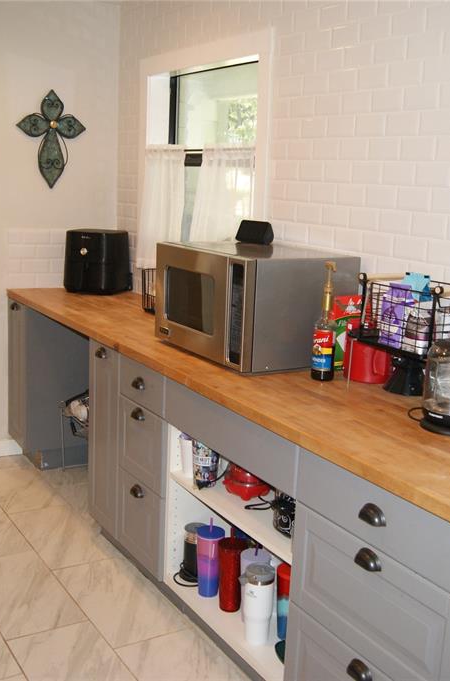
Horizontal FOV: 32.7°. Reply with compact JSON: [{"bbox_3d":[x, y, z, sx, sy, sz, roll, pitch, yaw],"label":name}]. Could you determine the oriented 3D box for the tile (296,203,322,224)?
[{"bbox_3d":[0.327,-0.486,2.935,0.009,0.076,0.150,-5,14,-32],"label":"tile"}]

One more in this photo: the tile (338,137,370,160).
[{"bbox_3d":[0.461,-0.679,2.731,0.009,0.076,0.152,-7,15,-32],"label":"tile"}]

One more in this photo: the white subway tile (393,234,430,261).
[{"bbox_3d":[0.611,-0.308,2.530,0.010,0.077,0.151,-6,15,-32],"label":"white subway tile"}]

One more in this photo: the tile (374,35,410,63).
[{"bbox_3d":[0.547,-0.943,2.512,0.009,0.076,0.150,-5,14,-32],"label":"tile"}]

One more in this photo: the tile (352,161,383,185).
[{"bbox_3d":[0.495,-0.584,2.672,0.010,0.079,0.153,-5,14,-32],"label":"tile"}]

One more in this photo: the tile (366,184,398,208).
[{"bbox_3d":[0.532,-0.490,2.614,0.010,0.076,0.152,-5,14,-32],"label":"tile"}]

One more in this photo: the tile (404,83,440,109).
[{"bbox_3d":[0.621,-0.771,2.424,0.010,0.076,0.152,-5,14,-32],"label":"tile"}]

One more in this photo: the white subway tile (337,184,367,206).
[{"bbox_3d":[0.452,-0.519,2.740,0.010,0.076,0.152,-5,14,-32],"label":"white subway tile"}]

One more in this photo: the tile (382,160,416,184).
[{"bbox_3d":[0.576,-0.553,2.543,0.010,0.079,0.153,-5,14,-32],"label":"tile"}]

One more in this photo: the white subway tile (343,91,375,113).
[{"bbox_3d":[0.468,-0.834,2.695,0.009,0.076,0.152,-7,15,-32],"label":"white subway tile"}]

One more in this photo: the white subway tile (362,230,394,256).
[{"bbox_3d":[0.522,-0.332,2.625,0.009,0.075,0.150,-5,14,-31],"label":"white subway tile"}]

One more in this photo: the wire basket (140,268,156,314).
[{"bbox_3d":[-0.257,-0.227,3.685,0.190,0.200,0.280,-5,14,-32],"label":"wire basket"}]

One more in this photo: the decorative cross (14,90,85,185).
[{"bbox_3d":[-0.921,-1.070,4.090,0.388,0.517,0.035,-5,14,-32],"label":"decorative cross"}]

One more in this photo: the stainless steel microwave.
[{"bbox_3d":[0.101,-0.148,2.825,0.470,0.370,0.630,-5,14,-31],"label":"stainless steel microwave"}]

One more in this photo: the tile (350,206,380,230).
[{"bbox_3d":[0.489,-0.427,2.705,0.010,0.079,0.153,-5,14,-32],"label":"tile"}]

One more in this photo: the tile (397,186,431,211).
[{"bbox_3d":[0.613,-0.460,2.487,0.010,0.076,0.152,-5,14,-32],"label":"tile"}]

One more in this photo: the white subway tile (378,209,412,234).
[{"bbox_3d":[0.564,-0.393,2.546,0.010,0.076,0.152,-5,14,-32],"label":"white subway tile"}]

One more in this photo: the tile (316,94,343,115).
[{"bbox_3d":[0.379,-0.855,2.780,0.009,0.075,0.150,-5,14,-31],"label":"tile"}]

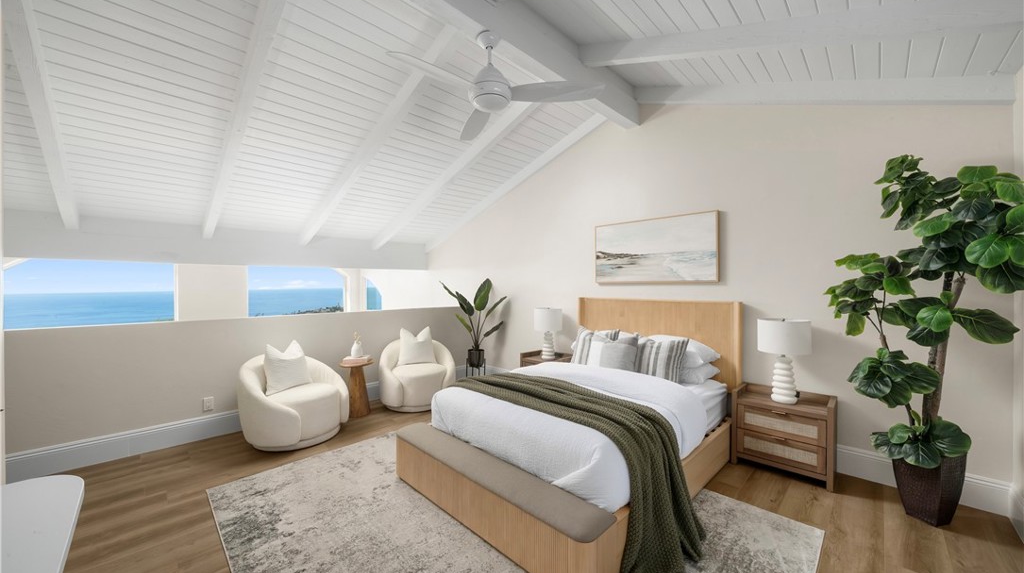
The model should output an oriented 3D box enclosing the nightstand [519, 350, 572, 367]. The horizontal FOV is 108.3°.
[{"bbox_3d":[0.451,1.133,4.513,0.610,0.585,0.370,0,1,43],"label":"nightstand"}]

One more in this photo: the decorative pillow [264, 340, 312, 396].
[{"bbox_3d":[-2.176,0.773,3.610,0.160,0.490,0.490,-15,-4,18],"label":"decorative pillow"}]

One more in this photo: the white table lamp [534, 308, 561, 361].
[{"bbox_3d":[0.438,0.570,4.466,0.345,0.625,0.345,0,0,0],"label":"white table lamp"}]

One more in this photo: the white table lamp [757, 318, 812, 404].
[{"bbox_3d":[2.134,0.579,2.903,0.345,0.650,0.345,0,1,43],"label":"white table lamp"}]

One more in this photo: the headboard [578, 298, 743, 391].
[{"bbox_3d":[1.400,0.773,3.742,1.600,1.280,0.150,0,1,43],"label":"headboard"}]

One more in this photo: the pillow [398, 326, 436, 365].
[{"bbox_3d":[-1.183,0.741,4.606,0.470,0.460,0.170,0,-15,-21],"label":"pillow"}]

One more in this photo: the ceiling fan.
[{"bbox_3d":[-0.015,-1.434,2.452,1.220,0.521,1.360,0,0,12],"label":"ceiling fan"}]

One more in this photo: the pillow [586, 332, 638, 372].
[{"bbox_3d":[0.931,0.635,3.399,0.470,0.440,0.160,0,-25,43],"label":"pillow"}]

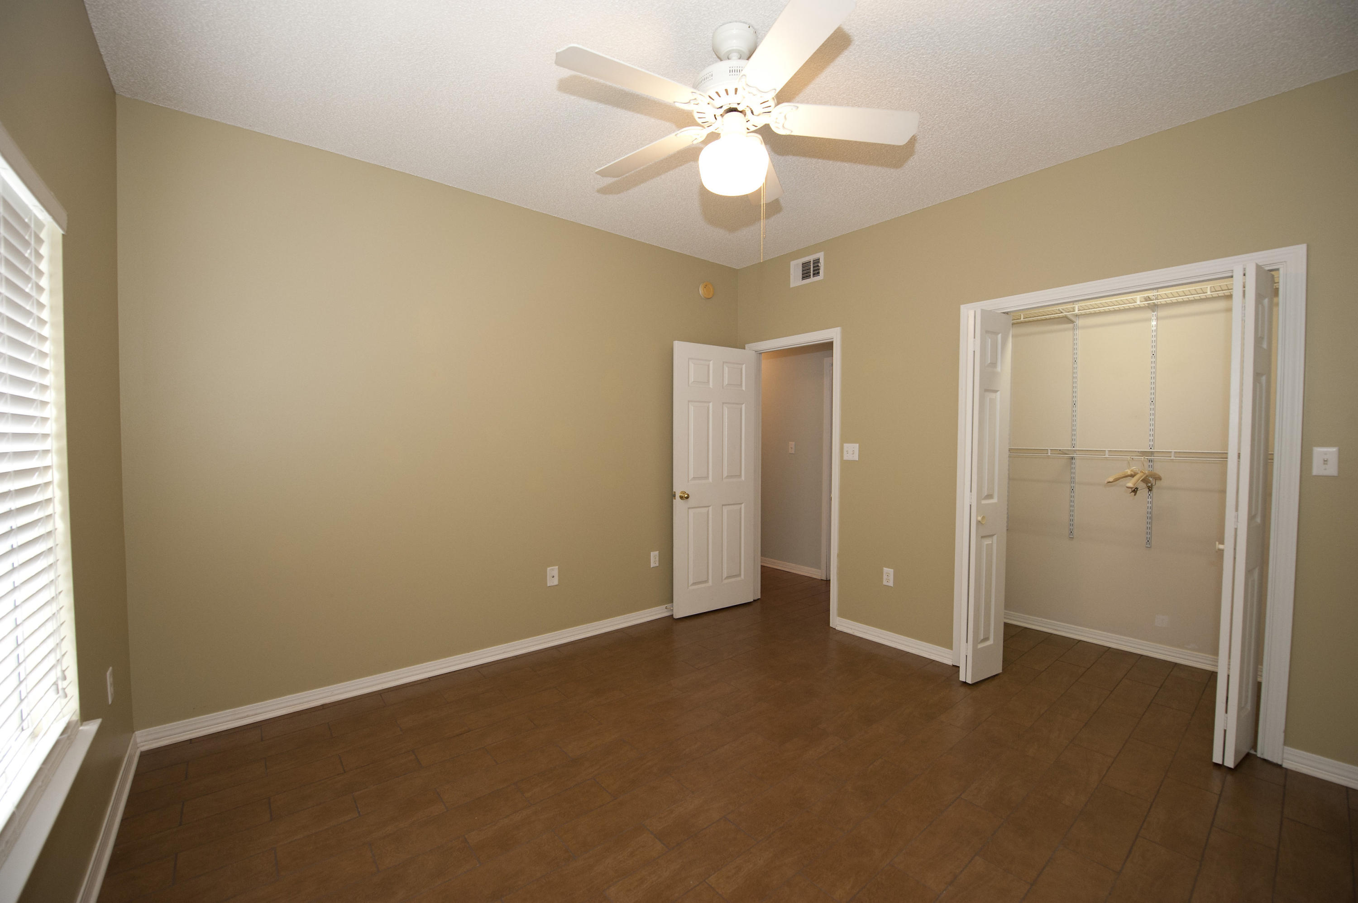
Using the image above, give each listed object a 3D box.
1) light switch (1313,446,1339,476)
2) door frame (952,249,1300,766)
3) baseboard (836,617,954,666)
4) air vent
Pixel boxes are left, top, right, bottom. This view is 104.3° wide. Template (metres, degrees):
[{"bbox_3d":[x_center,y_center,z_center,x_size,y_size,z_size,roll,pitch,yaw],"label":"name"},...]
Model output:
[{"bbox_3d":[2.517,0.040,2.054,0.013,0.112,0.066,-1,2,-39],"label":"light switch"},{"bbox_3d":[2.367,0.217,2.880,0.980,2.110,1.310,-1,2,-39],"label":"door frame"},{"bbox_3d":[1.389,1.240,3.483,0.018,0.085,0.805,-1,2,-39],"label":"baseboard"},{"bbox_3d":[0.954,-1.361,3.957,0.022,0.198,0.302,-1,2,-39],"label":"air vent"}]

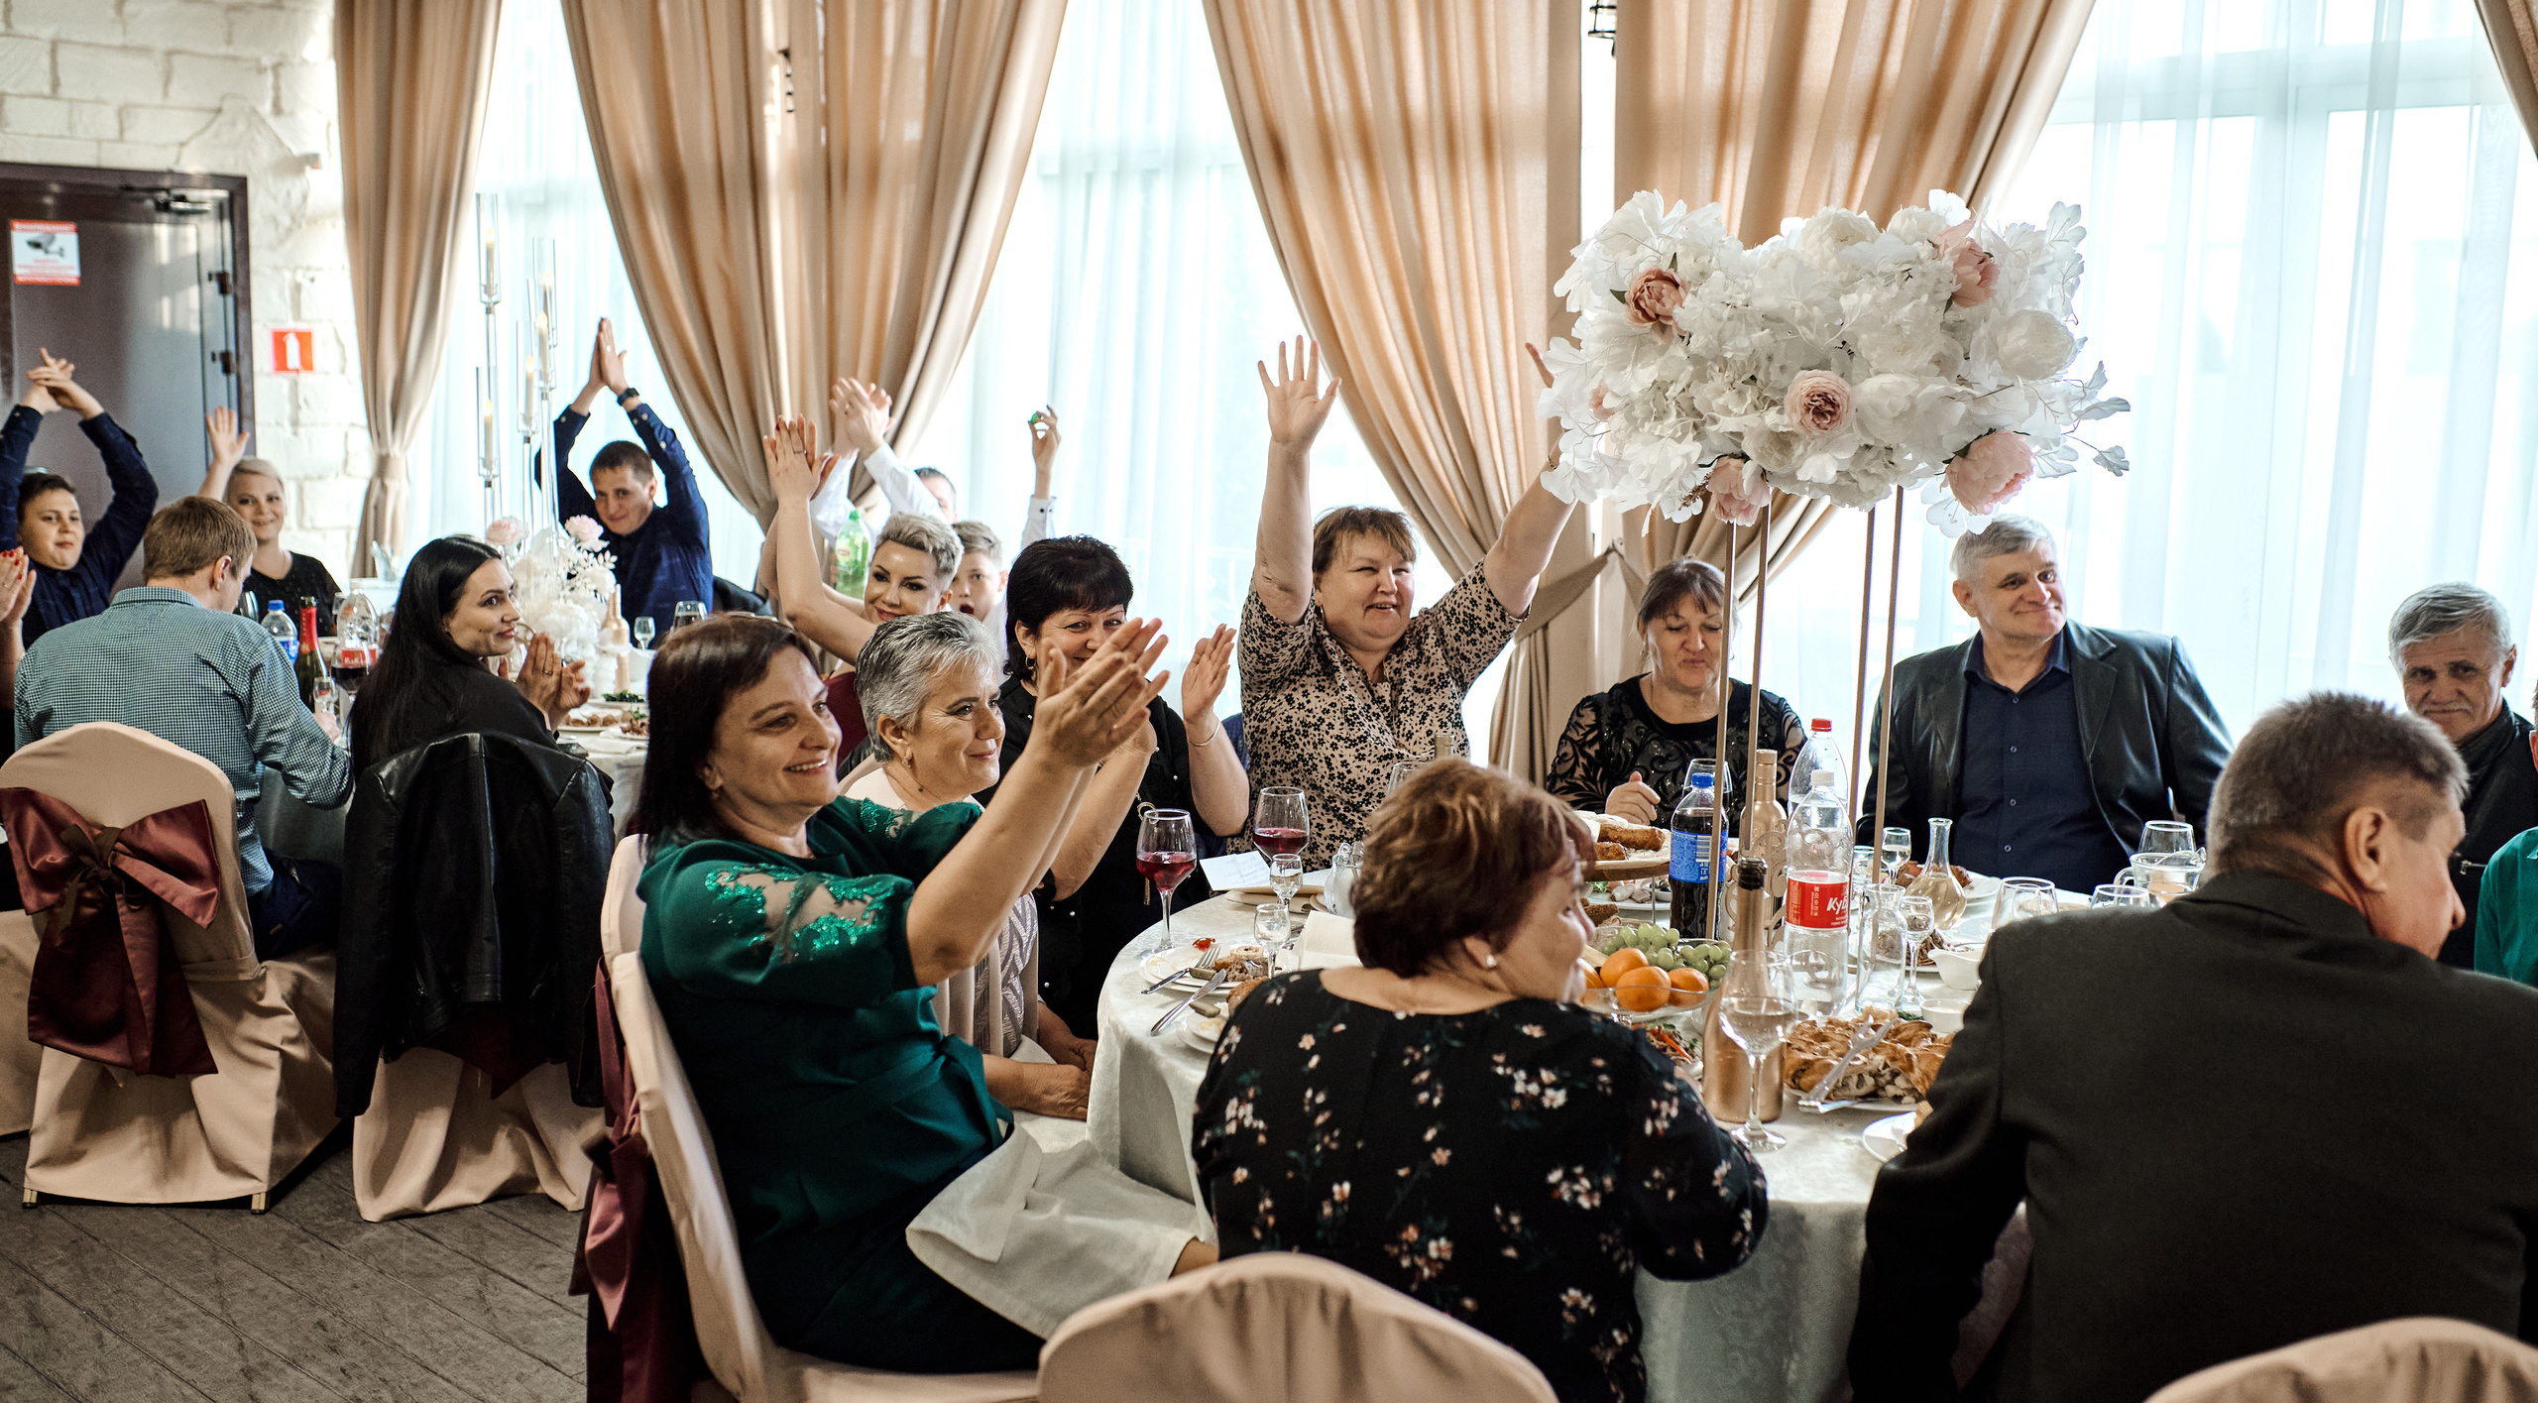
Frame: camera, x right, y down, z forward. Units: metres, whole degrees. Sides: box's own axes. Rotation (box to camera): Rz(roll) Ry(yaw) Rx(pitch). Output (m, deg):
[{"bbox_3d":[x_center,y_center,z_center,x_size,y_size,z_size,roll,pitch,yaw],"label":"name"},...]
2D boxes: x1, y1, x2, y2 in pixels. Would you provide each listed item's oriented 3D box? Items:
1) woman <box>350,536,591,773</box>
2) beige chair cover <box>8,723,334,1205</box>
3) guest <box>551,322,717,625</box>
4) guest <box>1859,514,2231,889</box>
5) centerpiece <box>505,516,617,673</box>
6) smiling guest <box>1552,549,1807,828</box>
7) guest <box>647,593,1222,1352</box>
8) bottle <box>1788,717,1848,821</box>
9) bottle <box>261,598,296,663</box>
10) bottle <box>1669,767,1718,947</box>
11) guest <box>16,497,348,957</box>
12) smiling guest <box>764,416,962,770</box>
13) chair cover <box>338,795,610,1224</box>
[{"bbox_3d":[-1.452,0.288,4.939,0.500,1.240,0.660,5,9,30],"label":"woman"},{"bbox_3d":[-2.112,0.470,4.822,0.460,0.920,0.540,1,9,2],"label":"beige chair cover"},{"bbox_3d":[-1.718,-0.209,6.794,0.520,1.690,0.720,1,9,0],"label":"guest"},{"bbox_3d":[1.390,0.341,4.480,0.640,1.350,0.780,4,9,23],"label":"guest"},{"bbox_3d":[-1.767,-0.244,6.111,0.330,0.440,0.330,1,9,0],"label":"centerpiece"},{"bbox_3d":[0.728,0.371,4.424,0.500,1.240,0.680,1,8,5],"label":"smiling guest"},{"bbox_3d":[-0.363,0.556,2.856,0.740,1.300,0.560,0,8,-1],"label":"guest"},{"bbox_3d":[0.799,0.194,3.591,0.090,0.325,0.090,0,8,0],"label":"bottle"},{"bbox_3d":[-2.235,-0.089,5.584,0.082,0.280,0.082,1,9,0],"label":"bottle"},{"bbox_3d":[0.591,0.244,3.386,0.081,0.280,0.081,0,8,0],"label":"bottle"},{"bbox_3d":[-2.091,0.247,4.924,0.600,1.320,0.750,1,8,8],"label":"guest"},{"bbox_3d":[-0.921,0.140,5.221,0.660,1.460,0.500,0,8,0],"label":"smiling guest"},{"bbox_3d":[-1.472,0.474,4.804,0.470,0.910,0.560,1,8,3],"label":"chair cover"}]

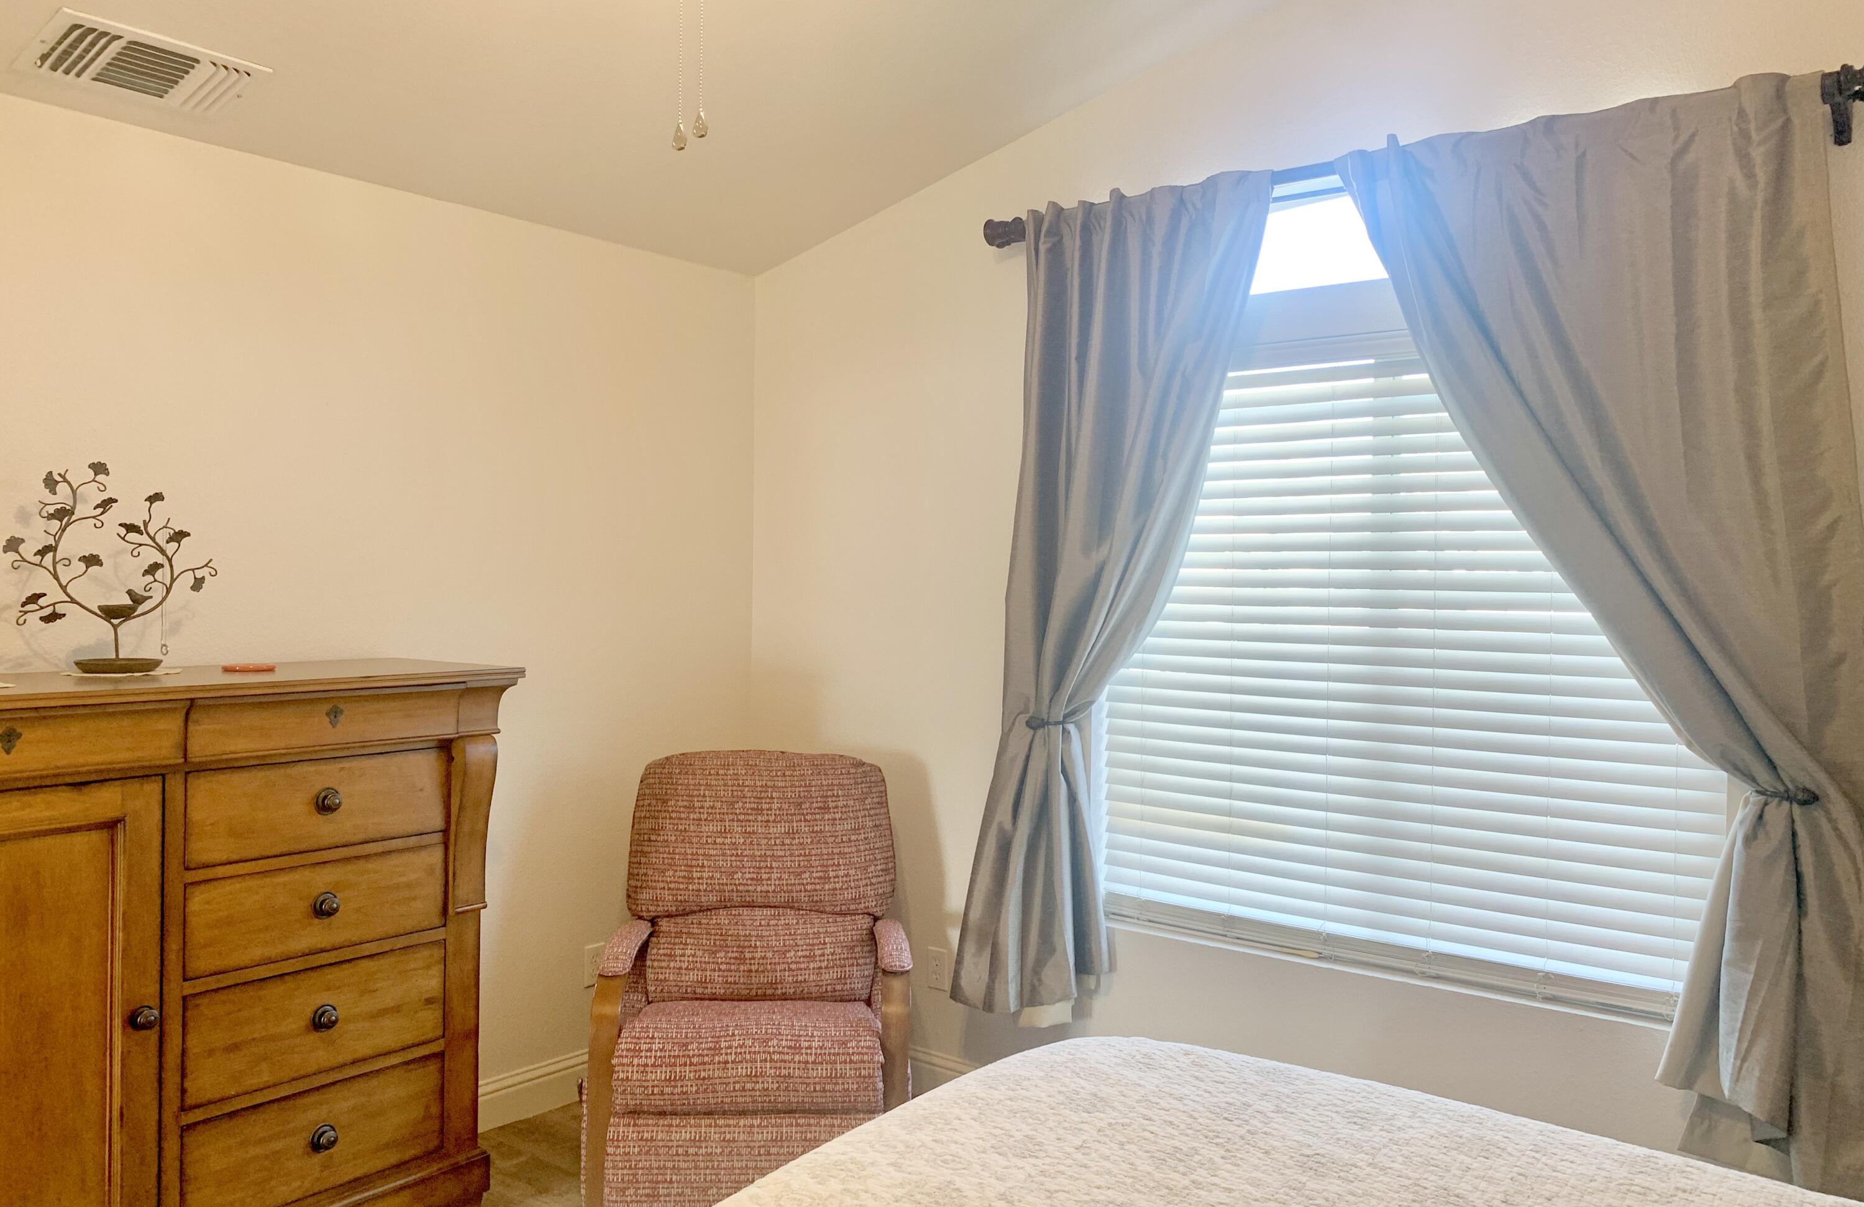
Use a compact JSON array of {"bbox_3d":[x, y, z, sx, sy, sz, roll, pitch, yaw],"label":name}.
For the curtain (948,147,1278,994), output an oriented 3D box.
[{"bbox_3d":[0.433,0.037,3.553,0.890,2.130,0.140,2,1,38],"label":"curtain"}]

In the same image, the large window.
[{"bbox_3d":[1.041,-0.071,3.261,1.470,1.835,0.120,2,1,38],"label":"large window"}]

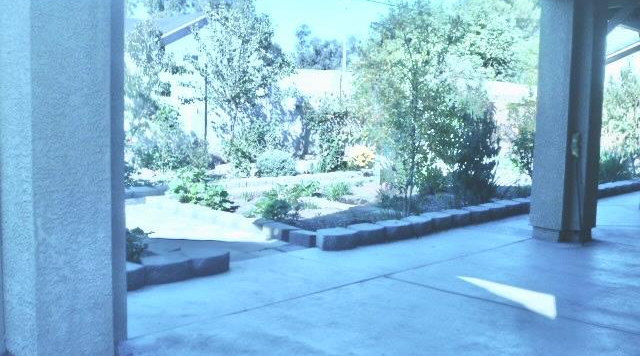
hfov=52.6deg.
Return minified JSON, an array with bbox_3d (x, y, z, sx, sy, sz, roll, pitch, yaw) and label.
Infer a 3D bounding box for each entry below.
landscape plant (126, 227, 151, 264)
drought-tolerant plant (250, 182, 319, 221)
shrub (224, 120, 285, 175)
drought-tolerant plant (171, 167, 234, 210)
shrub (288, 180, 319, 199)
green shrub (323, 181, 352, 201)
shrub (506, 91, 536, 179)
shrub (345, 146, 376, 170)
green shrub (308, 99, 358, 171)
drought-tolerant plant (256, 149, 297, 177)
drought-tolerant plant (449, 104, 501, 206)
[{"bbox_3d":[-1.304,0.475,4.550,0.270,0.270,0.270,0,5,0],"label":"landscape plant"},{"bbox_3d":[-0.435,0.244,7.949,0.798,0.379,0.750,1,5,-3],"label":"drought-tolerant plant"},{"bbox_3d":[-1.204,-0.560,11.720,1.133,1.031,1.020,1,5,-7],"label":"shrub"},{"bbox_3d":[-1.447,0.128,7.900,0.750,0.450,0.700,0,5,0],"label":"drought-tolerant plant"},{"bbox_3d":[-0.199,0.148,8.300,0.410,0.240,0.380,0,5,0],"label":"shrub"},{"bbox_3d":[0.211,0.163,7.800,0.360,0.260,0.340,0,5,0],"label":"green shrub"},{"bbox_3d":[4.420,-0.940,13.916,0.884,1.869,0.796,3,5,18],"label":"shrub"},{"bbox_3d":[0.682,-0.345,10.900,0.540,0.430,0.500,0,5,0],"label":"shrub"},{"bbox_3d":[0.263,-0.836,12.576,0.977,1.408,0.781,1,5,1],"label":"green shrub"},{"bbox_3d":[-0.645,-0.230,9.600,0.600,0.420,0.550,0,5,0],"label":"drought-tolerant plant"},{"bbox_3d":[2.360,-0.396,9.881,0.821,1.504,0.739,3,5,13],"label":"drought-tolerant plant"}]

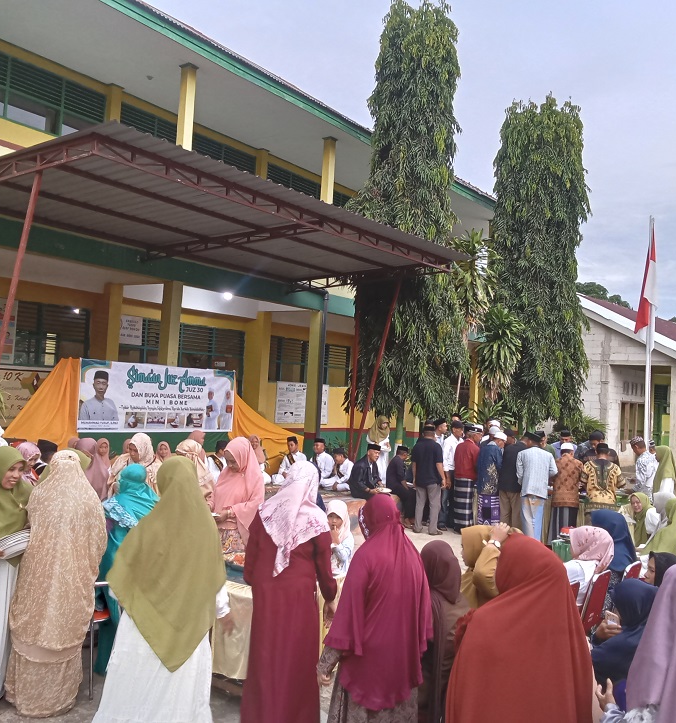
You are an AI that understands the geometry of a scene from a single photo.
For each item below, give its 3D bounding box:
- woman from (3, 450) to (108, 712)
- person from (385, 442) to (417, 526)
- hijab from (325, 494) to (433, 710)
[{"bbox_3d":[-1.681,1.289,4.482,0.530,1.500,0.400,3,-3,-14],"label":"woman"},{"bbox_3d":[1.042,1.911,11.601,0.700,1.250,0.480,4,-3,-30],"label":"person"},{"bbox_3d":[0.187,1.083,3.380,0.440,0.930,0.360,4,-3,-17],"label":"hijab"}]

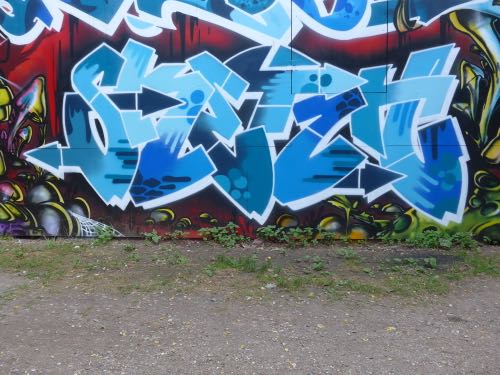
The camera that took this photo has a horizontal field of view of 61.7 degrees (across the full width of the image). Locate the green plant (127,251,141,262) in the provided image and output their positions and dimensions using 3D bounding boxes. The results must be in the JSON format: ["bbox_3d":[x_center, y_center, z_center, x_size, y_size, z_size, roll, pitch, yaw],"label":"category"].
[{"bbox_3d":[-1.611,0.968,5.797,0.158,0.110,0.140,0,4,5],"label":"green plant"}]

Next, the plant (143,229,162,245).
[{"bbox_3d":[-1.659,0.833,7.138,0.289,0.238,0.240,0,4,5],"label":"plant"}]

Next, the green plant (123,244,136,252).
[{"bbox_3d":[-1.840,0.931,6.401,0.174,0.093,0.154,0,4,5],"label":"green plant"}]

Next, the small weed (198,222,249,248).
[{"bbox_3d":[-0.426,0.786,6.930,0.809,0.350,0.504,0,4,5],"label":"small weed"}]

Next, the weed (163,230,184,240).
[{"bbox_3d":[-1.333,0.837,7.312,0.354,0.139,0.221,0,4,5],"label":"weed"}]

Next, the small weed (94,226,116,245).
[{"bbox_3d":[-2.468,0.818,7.164,0.297,0.273,0.247,0,4,5],"label":"small weed"}]

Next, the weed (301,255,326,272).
[{"bbox_3d":[0.814,0.961,5.311,0.301,0.169,0.266,0,4,5],"label":"weed"}]

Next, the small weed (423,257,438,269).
[{"bbox_3d":[2.326,0.966,5.401,0.162,0.125,0.143,0,4,5],"label":"small weed"}]

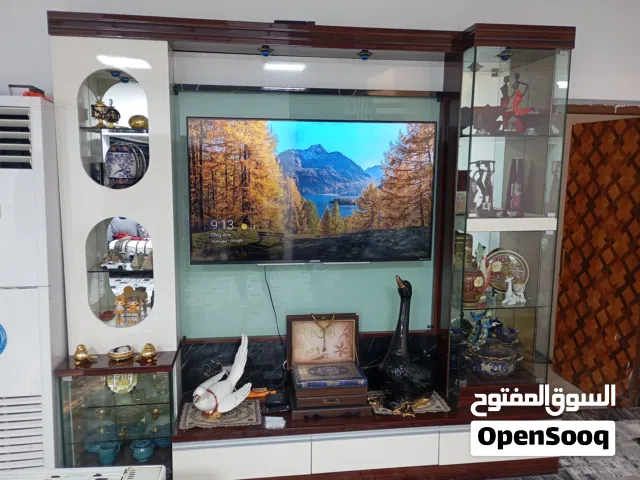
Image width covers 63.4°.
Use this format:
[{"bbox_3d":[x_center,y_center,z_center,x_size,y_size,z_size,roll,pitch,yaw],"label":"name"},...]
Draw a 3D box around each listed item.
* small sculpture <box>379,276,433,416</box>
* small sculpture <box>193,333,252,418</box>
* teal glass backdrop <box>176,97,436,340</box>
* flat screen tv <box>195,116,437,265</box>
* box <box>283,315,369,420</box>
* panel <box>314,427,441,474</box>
[{"bbox_3d":[0.450,0.518,2.643,0.200,0.696,0.290,7,10,38],"label":"small sculpture"},{"bbox_3d":[-0.498,0.700,2.610,0.220,0.395,0.310,8,12,38],"label":"small sculpture"},{"bbox_3d":[-0.046,-0.113,2.710,1.356,1.259,0.040,-1,8,-8],"label":"teal glass backdrop"},{"bbox_3d":[-0.025,-0.240,2.612,1.230,0.711,0.060,-1,9,-8],"label":"flat screen tv"},{"bbox_3d":[0.047,0.652,2.737,0.410,0.455,0.300,-1,9,-8],"label":"box"},{"bbox_3d":[0.276,1.034,2.546,0.638,0.191,0.025,-1,8,-8],"label":"panel"}]

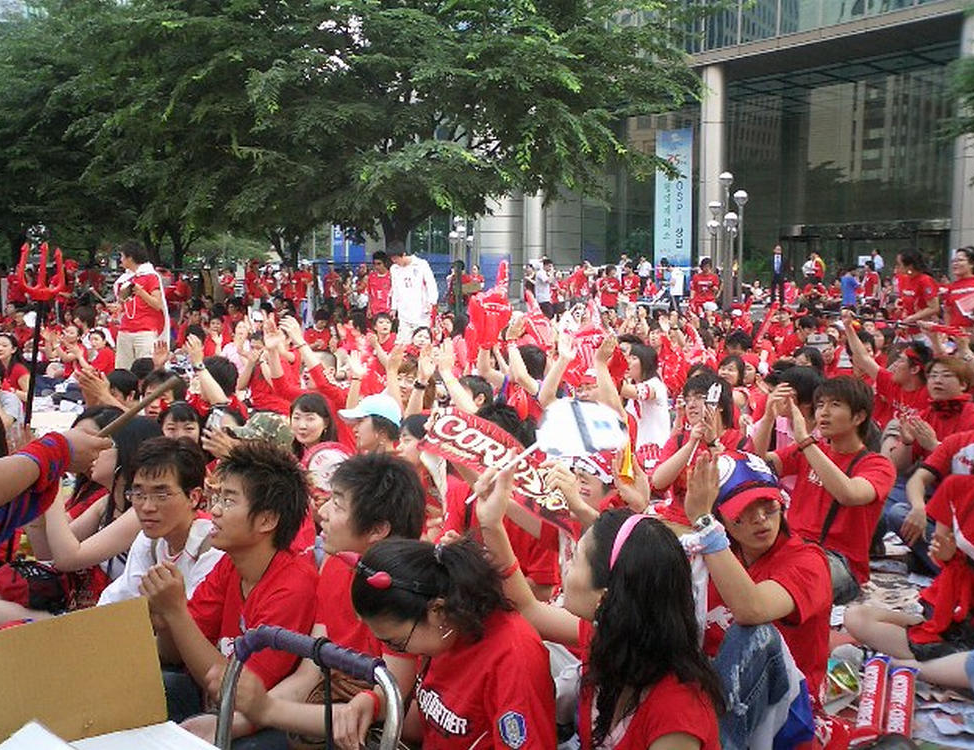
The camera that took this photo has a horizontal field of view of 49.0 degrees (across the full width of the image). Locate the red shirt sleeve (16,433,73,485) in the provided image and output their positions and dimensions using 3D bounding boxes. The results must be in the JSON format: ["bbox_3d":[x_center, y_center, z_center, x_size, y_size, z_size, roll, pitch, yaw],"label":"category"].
[{"bbox_3d":[-0.807,0.154,1.950,0.105,0.110,0.110,-2,5,-17],"label":"red shirt sleeve"}]

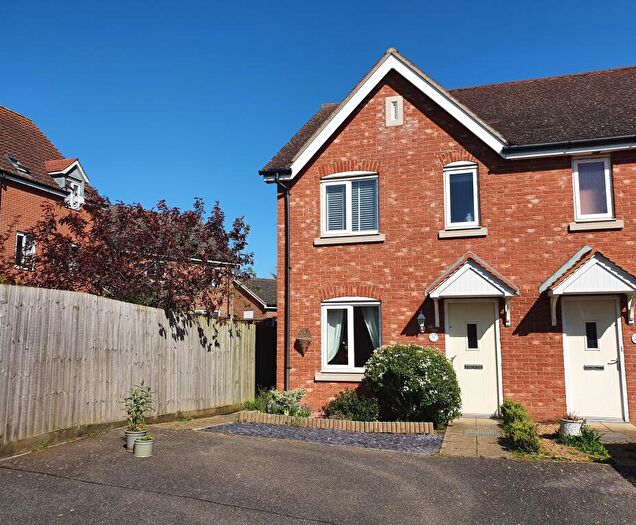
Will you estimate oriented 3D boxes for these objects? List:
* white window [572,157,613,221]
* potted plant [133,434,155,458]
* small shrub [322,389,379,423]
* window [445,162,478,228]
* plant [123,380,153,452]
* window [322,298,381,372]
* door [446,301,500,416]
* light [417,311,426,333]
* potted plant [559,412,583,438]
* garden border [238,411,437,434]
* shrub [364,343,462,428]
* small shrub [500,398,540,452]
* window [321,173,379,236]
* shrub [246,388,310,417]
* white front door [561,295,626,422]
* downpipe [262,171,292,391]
[{"bbox_3d":[4.772,-1.261,9.101,0.600,1.120,0.100,-2,-7,16],"label":"white window"},{"bbox_3d":[-2.159,2.259,6.524,0.270,0.260,0.270,-2,-7,17],"label":"potted plant"},{"bbox_3d":[0.528,2.424,8.963,0.940,0.500,0.720,-2,-7,16],"label":"small shrub"},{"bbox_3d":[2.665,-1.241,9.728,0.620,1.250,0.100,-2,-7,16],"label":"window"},{"bbox_3d":[-2.295,1.927,6.690,0.380,0.890,0.370,-2,-7,16],"label":"plant"},{"bbox_3d":[0.628,1.400,10.037,1.170,1.430,0.100,-2,-7,16],"label":"window"},{"bbox_3d":[2.789,1.703,9.416,0.943,2.089,0.100,-2,-7,17],"label":"door"},{"bbox_3d":[1.896,1.069,9.538,0.160,0.390,0.200,-2,-7,16],"label":"light"},{"bbox_3d":[3.634,2.325,7.593,0.340,0.340,0.340,-2,-7,17],"label":"potted plant"},{"bbox_3d":[0.175,2.478,8.107,3.140,0.160,0.130,-3,-7,19],"label":"garden border"},{"bbox_3d":[1.544,2.024,8.807,1.560,1.270,1.350,-2,-7,17],"label":"shrub"},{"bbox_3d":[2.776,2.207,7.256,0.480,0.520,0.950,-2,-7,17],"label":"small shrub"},{"bbox_3d":[0.622,-1.158,10.392,1.162,1.250,0.100,-2,-7,17],"label":"window"},{"bbox_3d":[-0.711,2.451,9.331,1.120,0.430,0.750,-2,-7,17],"label":"shrub"},{"bbox_3d":[4.657,1.613,8.862,0.908,2.061,0.100,-2,-7,17],"label":"white front door"},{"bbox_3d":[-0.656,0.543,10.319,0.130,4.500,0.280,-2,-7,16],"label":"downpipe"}]

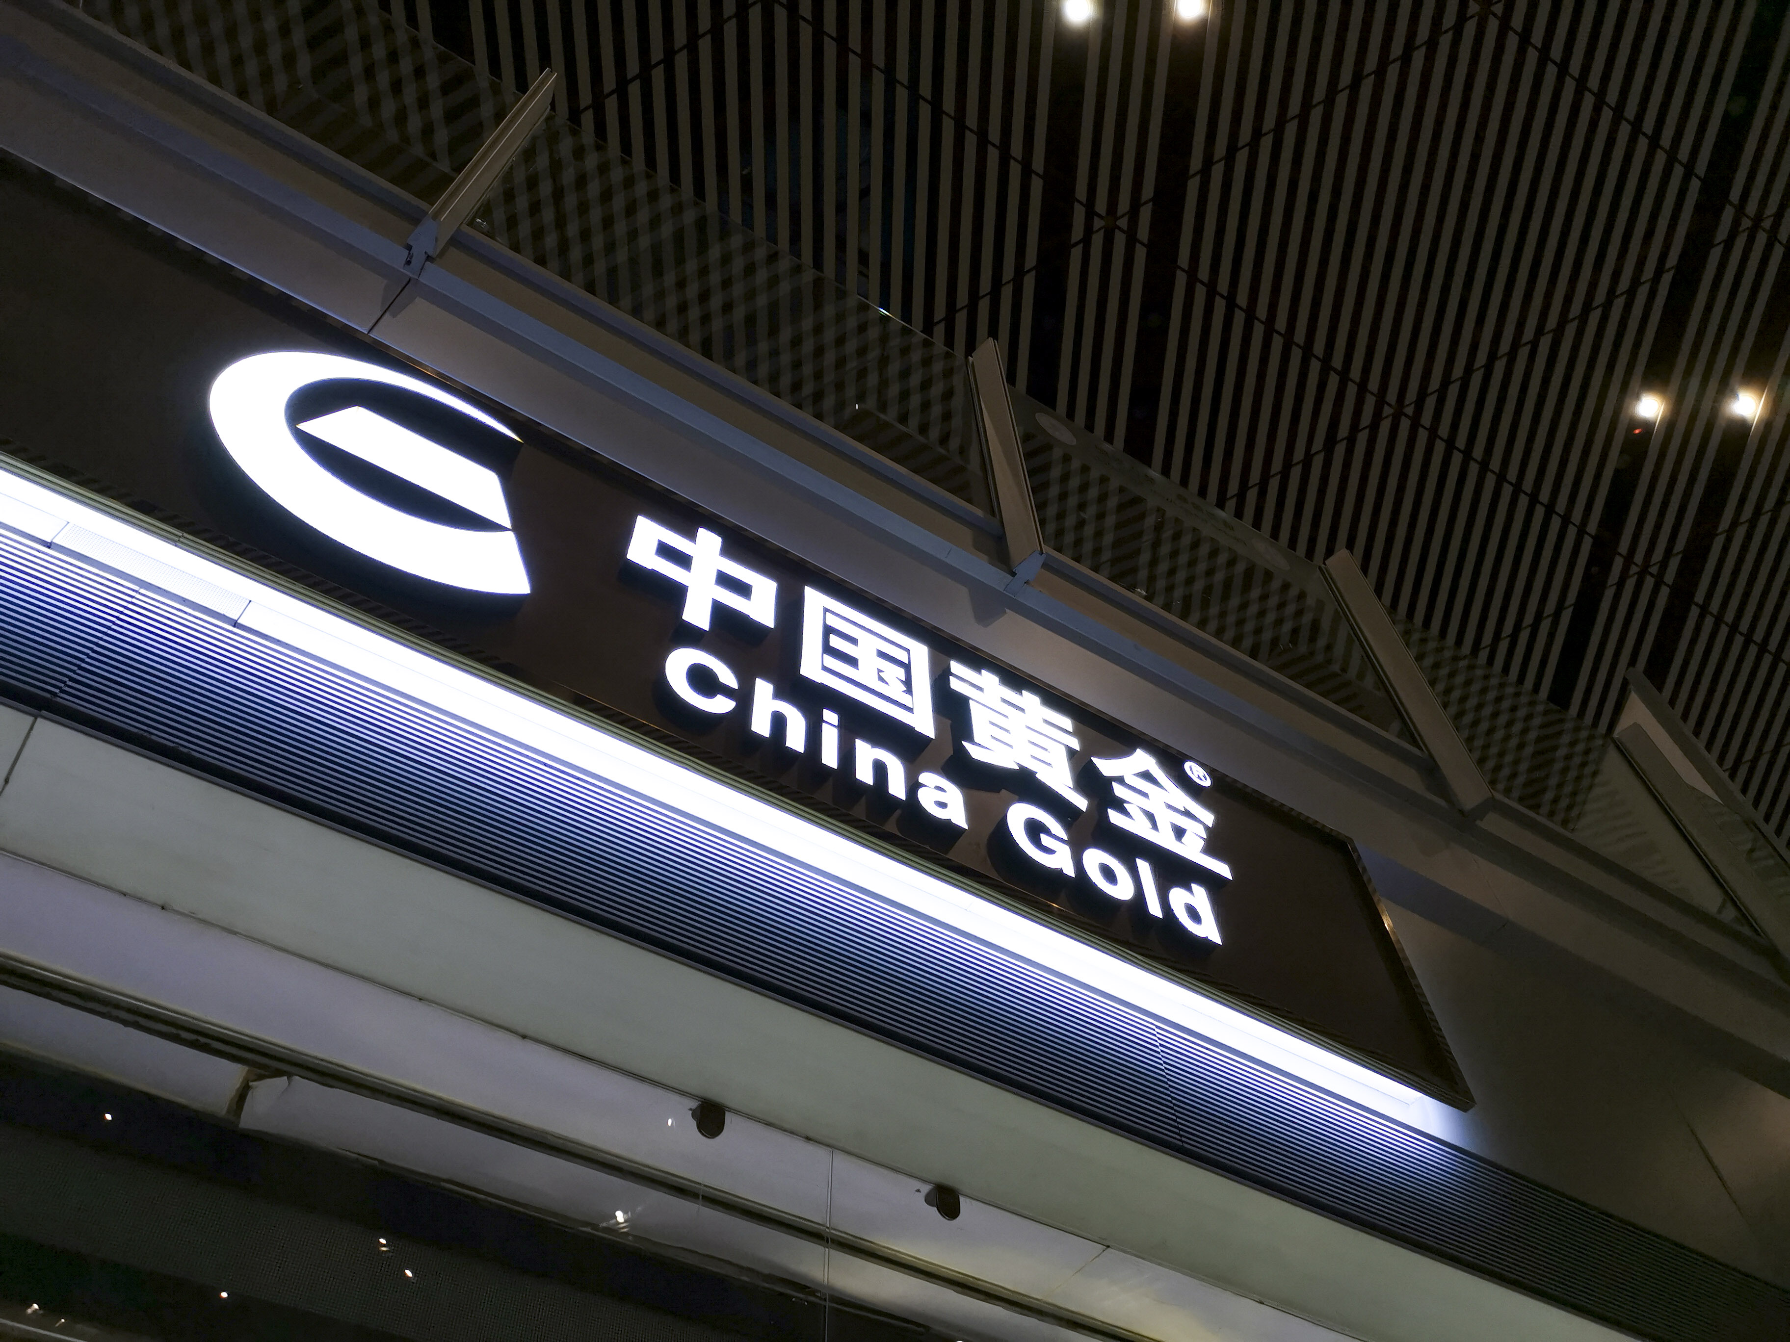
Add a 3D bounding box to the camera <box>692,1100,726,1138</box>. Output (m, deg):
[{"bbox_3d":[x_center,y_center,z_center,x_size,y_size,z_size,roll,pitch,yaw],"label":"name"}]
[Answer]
[{"bbox_3d":[-0.296,0.720,2.226,0.048,0.066,0.042,26,-60,-18],"label":"camera"}]

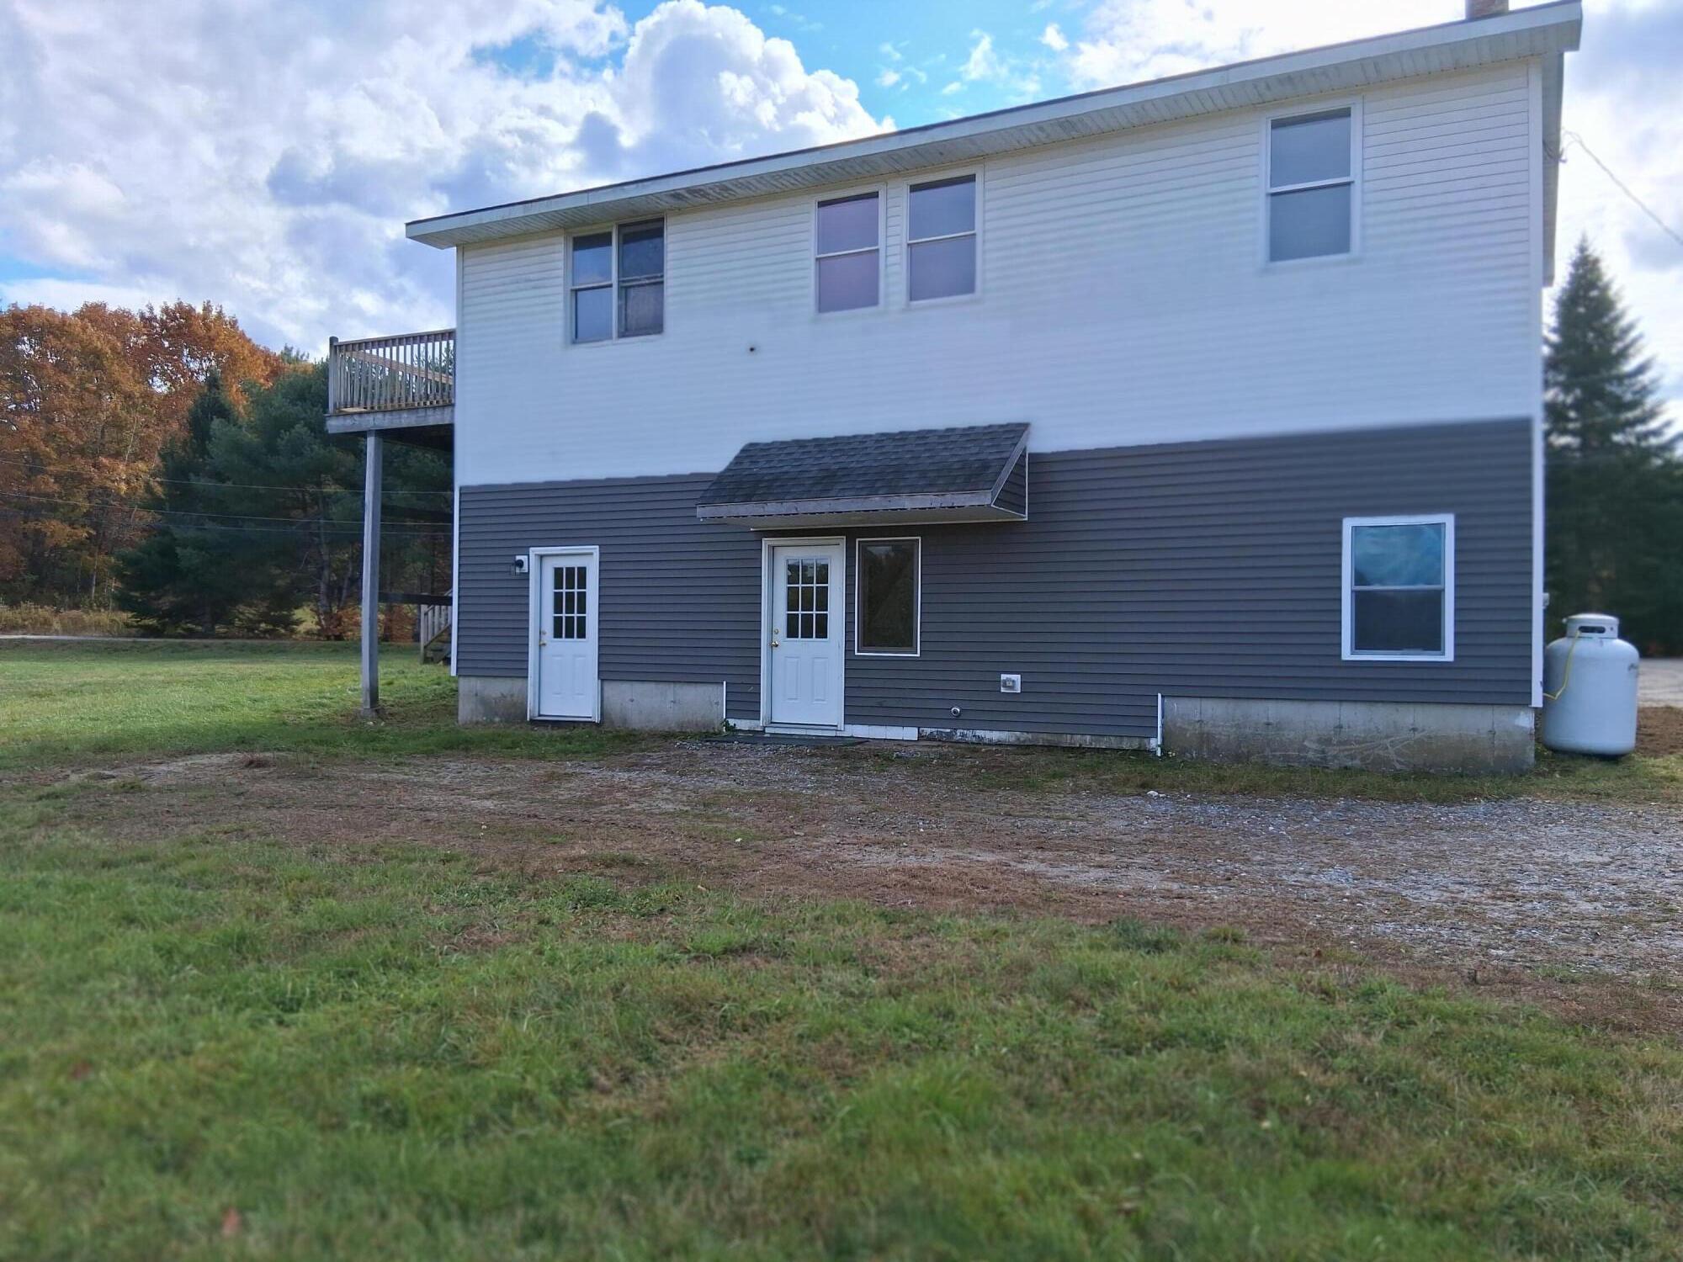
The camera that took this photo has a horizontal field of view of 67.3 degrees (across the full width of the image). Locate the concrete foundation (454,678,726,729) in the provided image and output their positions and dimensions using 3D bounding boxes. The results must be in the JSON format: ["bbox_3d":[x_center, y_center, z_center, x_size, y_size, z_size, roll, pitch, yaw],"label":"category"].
[{"bbox_3d":[-3.065,0.892,15.424,4.040,0.610,0.250,0,0,27],"label":"concrete foundation"}]

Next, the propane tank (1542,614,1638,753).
[{"bbox_3d":[6.915,0.495,11.680,0.755,1.300,0.755,0,0,27],"label":"propane tank"}]

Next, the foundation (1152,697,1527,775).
[{"bbox_3d":[4.542,0.921,11.555,3.130,0.590,0.250,0,0,27],"label":"foundation"}]

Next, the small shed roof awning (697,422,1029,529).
[{"bbox_3d":[0.171,-1.620,13.048,3.340,1.000,1.090,0,0,27],"label":"small shed roof awning"}]

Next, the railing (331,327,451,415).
[{"bbox_3d":[-5.486,-3.469,17.899,2.400,1.100,2.400,0,0,27],"label":"railing"}]

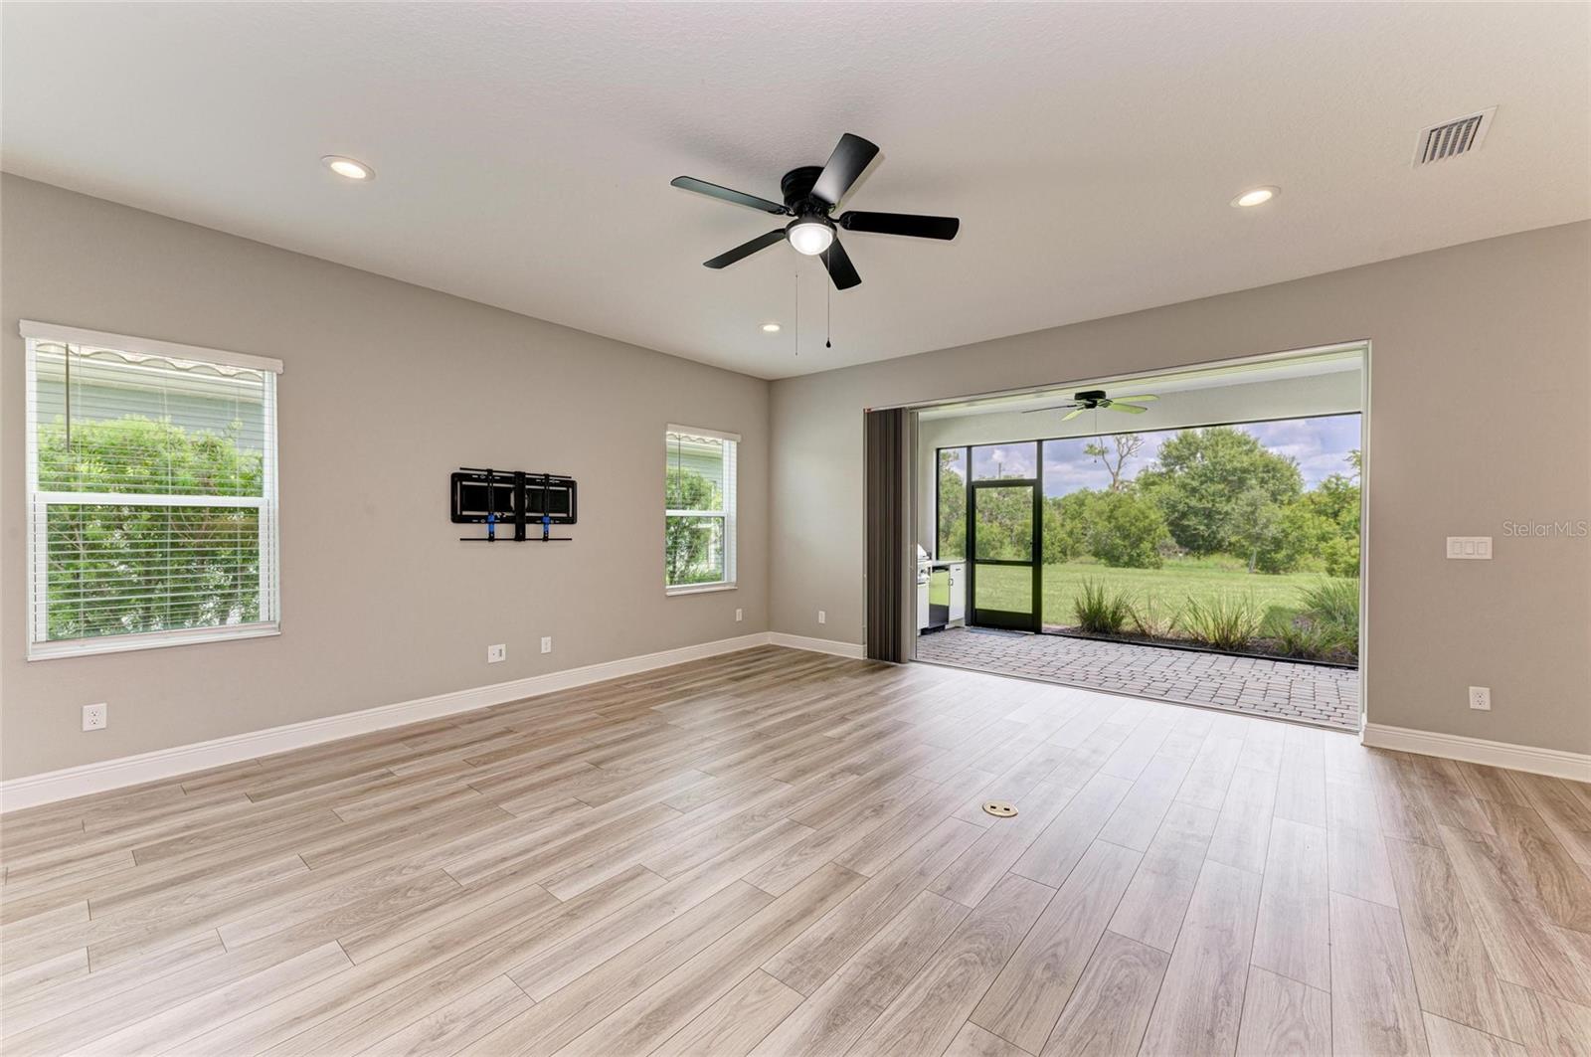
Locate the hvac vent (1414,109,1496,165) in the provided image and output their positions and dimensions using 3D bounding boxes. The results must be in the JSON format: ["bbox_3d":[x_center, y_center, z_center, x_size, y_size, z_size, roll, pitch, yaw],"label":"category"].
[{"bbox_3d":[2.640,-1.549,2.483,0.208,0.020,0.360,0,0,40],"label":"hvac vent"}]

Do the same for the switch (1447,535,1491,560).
[{"bbox_3d":[3.687,0.108,3.379,0.166,0.120,0.014,0,0,40],"label":"switch"}]

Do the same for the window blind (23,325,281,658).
[{"bbox_3d":[-3.207,-0.178,3.154,0.075,1.525,0.920,0,0,40],"label":"window blind"}]

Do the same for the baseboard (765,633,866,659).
[{"bbox_3d":[0.190,1.192,6.280,1.216,0.135,0.016,0,0,40],"label":"baseboard"}]

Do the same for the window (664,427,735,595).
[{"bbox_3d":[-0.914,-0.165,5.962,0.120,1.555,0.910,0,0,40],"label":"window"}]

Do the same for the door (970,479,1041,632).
[{"bbox_3d":[2.826,0.361,8.368,0.942,2.020,0.050,0,0,40],"label":"door"}]

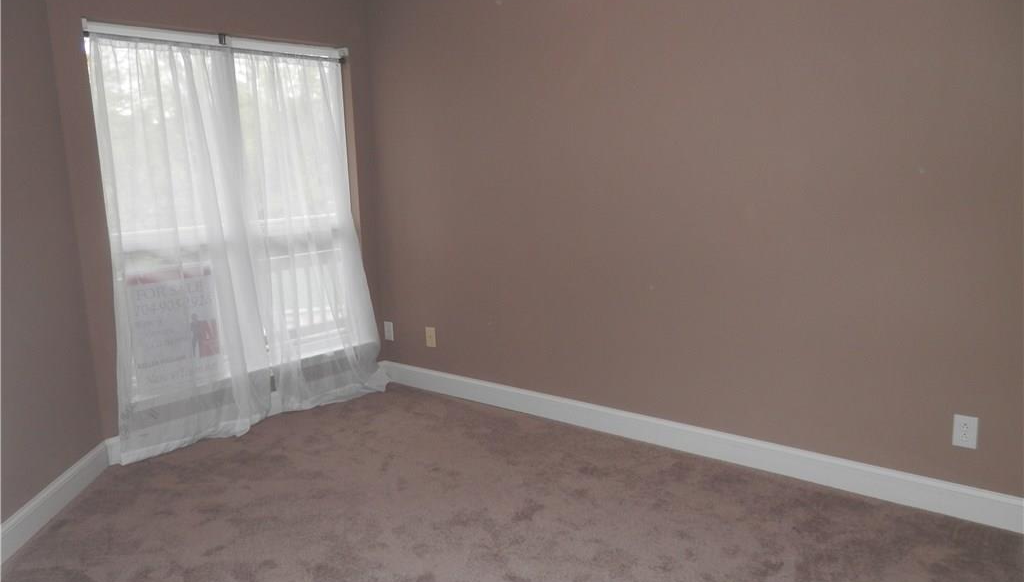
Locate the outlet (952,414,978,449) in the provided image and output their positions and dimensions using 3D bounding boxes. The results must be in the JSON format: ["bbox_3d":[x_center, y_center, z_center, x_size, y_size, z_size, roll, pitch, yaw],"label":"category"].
[{"bbox_3d":[1.690,0.527,2.758,0.078,0.122,0.010,6,13,39],"label":"outlet"}]

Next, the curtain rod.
[{"bbox_3d":[-1.472,-1.301,3.905,0.050,0.075,1.465,6,13,39],"label":"curtain rod"}]

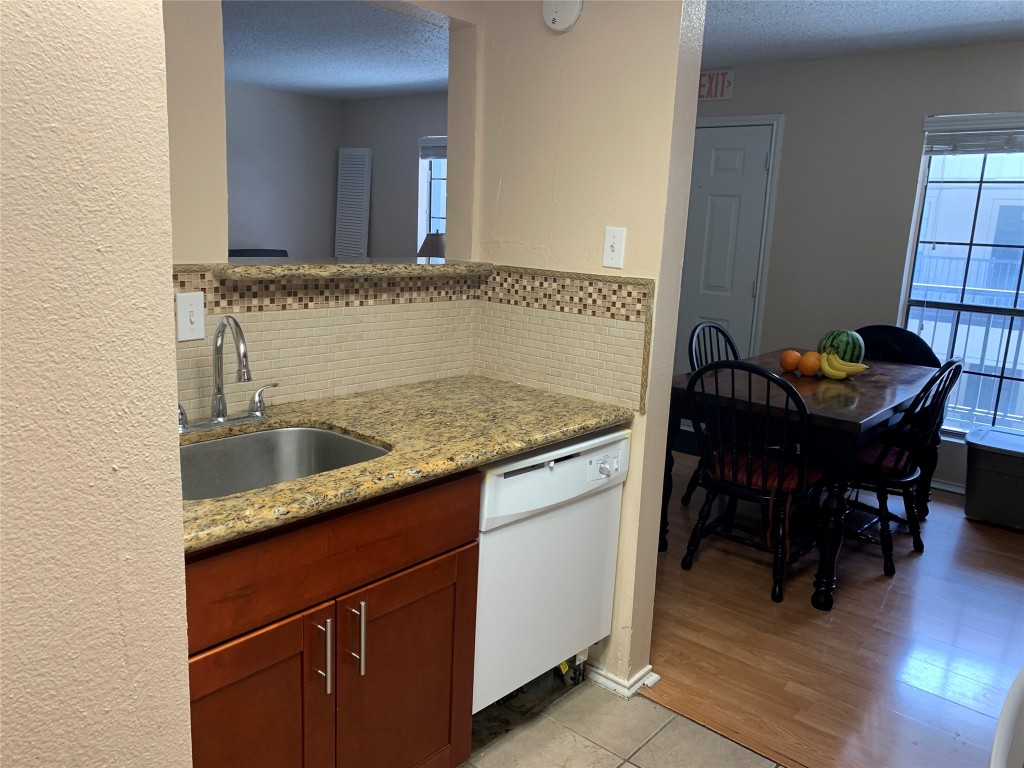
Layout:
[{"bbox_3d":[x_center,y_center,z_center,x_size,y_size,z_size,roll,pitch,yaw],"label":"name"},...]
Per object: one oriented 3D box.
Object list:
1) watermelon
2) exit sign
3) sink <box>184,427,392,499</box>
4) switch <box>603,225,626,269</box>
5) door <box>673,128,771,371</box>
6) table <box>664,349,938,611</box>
[{"bbox_3d":[1.583,-0.156,3.704,0.225,0.222,0.245,12,15,38],"label":"watermelon"},{"bbox_3d":[1.308,-1.956,5.048,0.305,0.188,0.025,12,15,40],"label":"exit sign"},{"bbox_3d":[-0.568,0.273,1.707,0.430,0.206,0.560,12,15,40],"label":"sink"},{"bbox_3d":[0.290,-0.388,2.193,0.070,0.114,0.012,12,15,40],"label":"switch"},{"bbox_3d":[1.267,-0.692,5.349,0.915,2.060,0.045,12,15,40],"label":"door"},{"bbox_3d":[1.427,0.340,3.707,0.900,0.760,1.585,12,15,40],"label":"table"}]

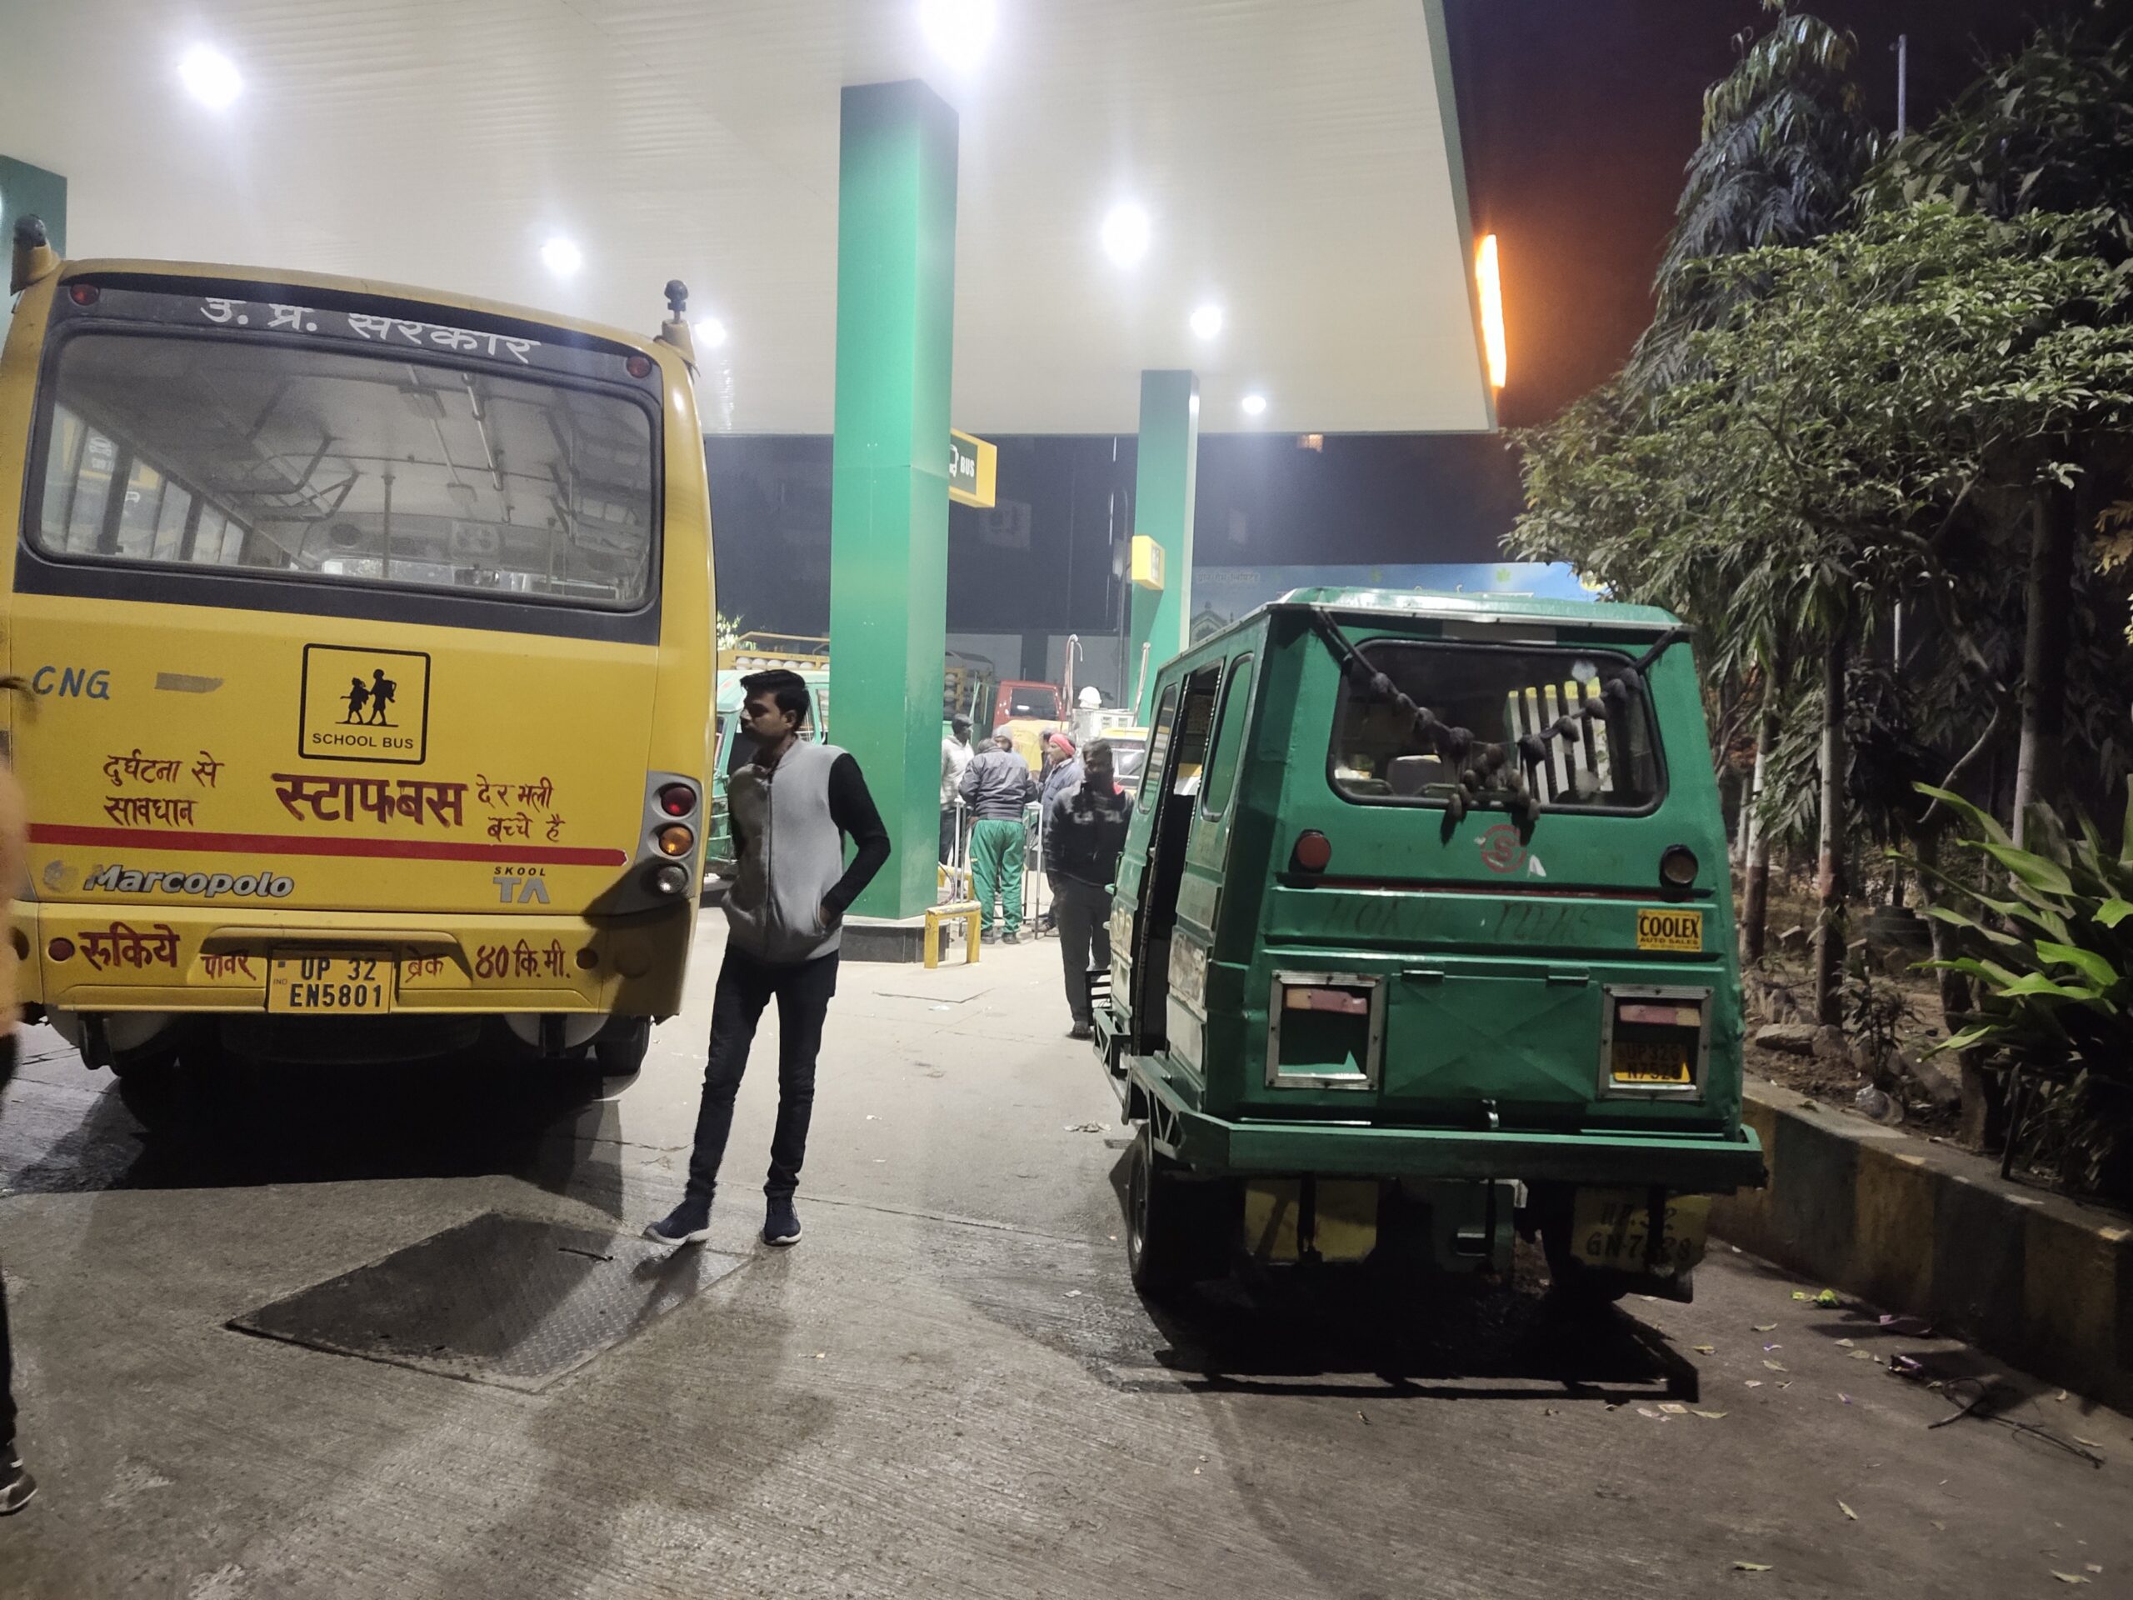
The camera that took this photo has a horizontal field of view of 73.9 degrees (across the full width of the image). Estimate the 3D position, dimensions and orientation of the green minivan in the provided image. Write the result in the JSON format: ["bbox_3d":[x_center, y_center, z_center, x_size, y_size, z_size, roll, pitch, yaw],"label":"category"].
[{"bbox_3d":[0.877,0.402,4.965,1.440,1.920,3.300,2,2,-4],"label":"green minivan"}]

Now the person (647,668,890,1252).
[{"bbox_3d":[-0.913,0.468,4.266,0.580,1.720,0.420,4,3,38],"label":"person"}]

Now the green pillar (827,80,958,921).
[{"bbox_3d":[-1.242,-2.043,10.100,0.600,5.710,0.620,3,2,18],"label":"green pillar"}]

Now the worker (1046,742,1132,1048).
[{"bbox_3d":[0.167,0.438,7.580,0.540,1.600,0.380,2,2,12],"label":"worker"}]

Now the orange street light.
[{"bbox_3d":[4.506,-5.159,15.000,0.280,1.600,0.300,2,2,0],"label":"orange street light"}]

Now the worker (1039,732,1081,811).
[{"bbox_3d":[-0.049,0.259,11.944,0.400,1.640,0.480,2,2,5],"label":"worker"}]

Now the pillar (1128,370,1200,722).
[{"bbox_3d":[1.196,-2.230,17.198,0.600,5.710,0.600,3,2,18],"label":"pillar"}]

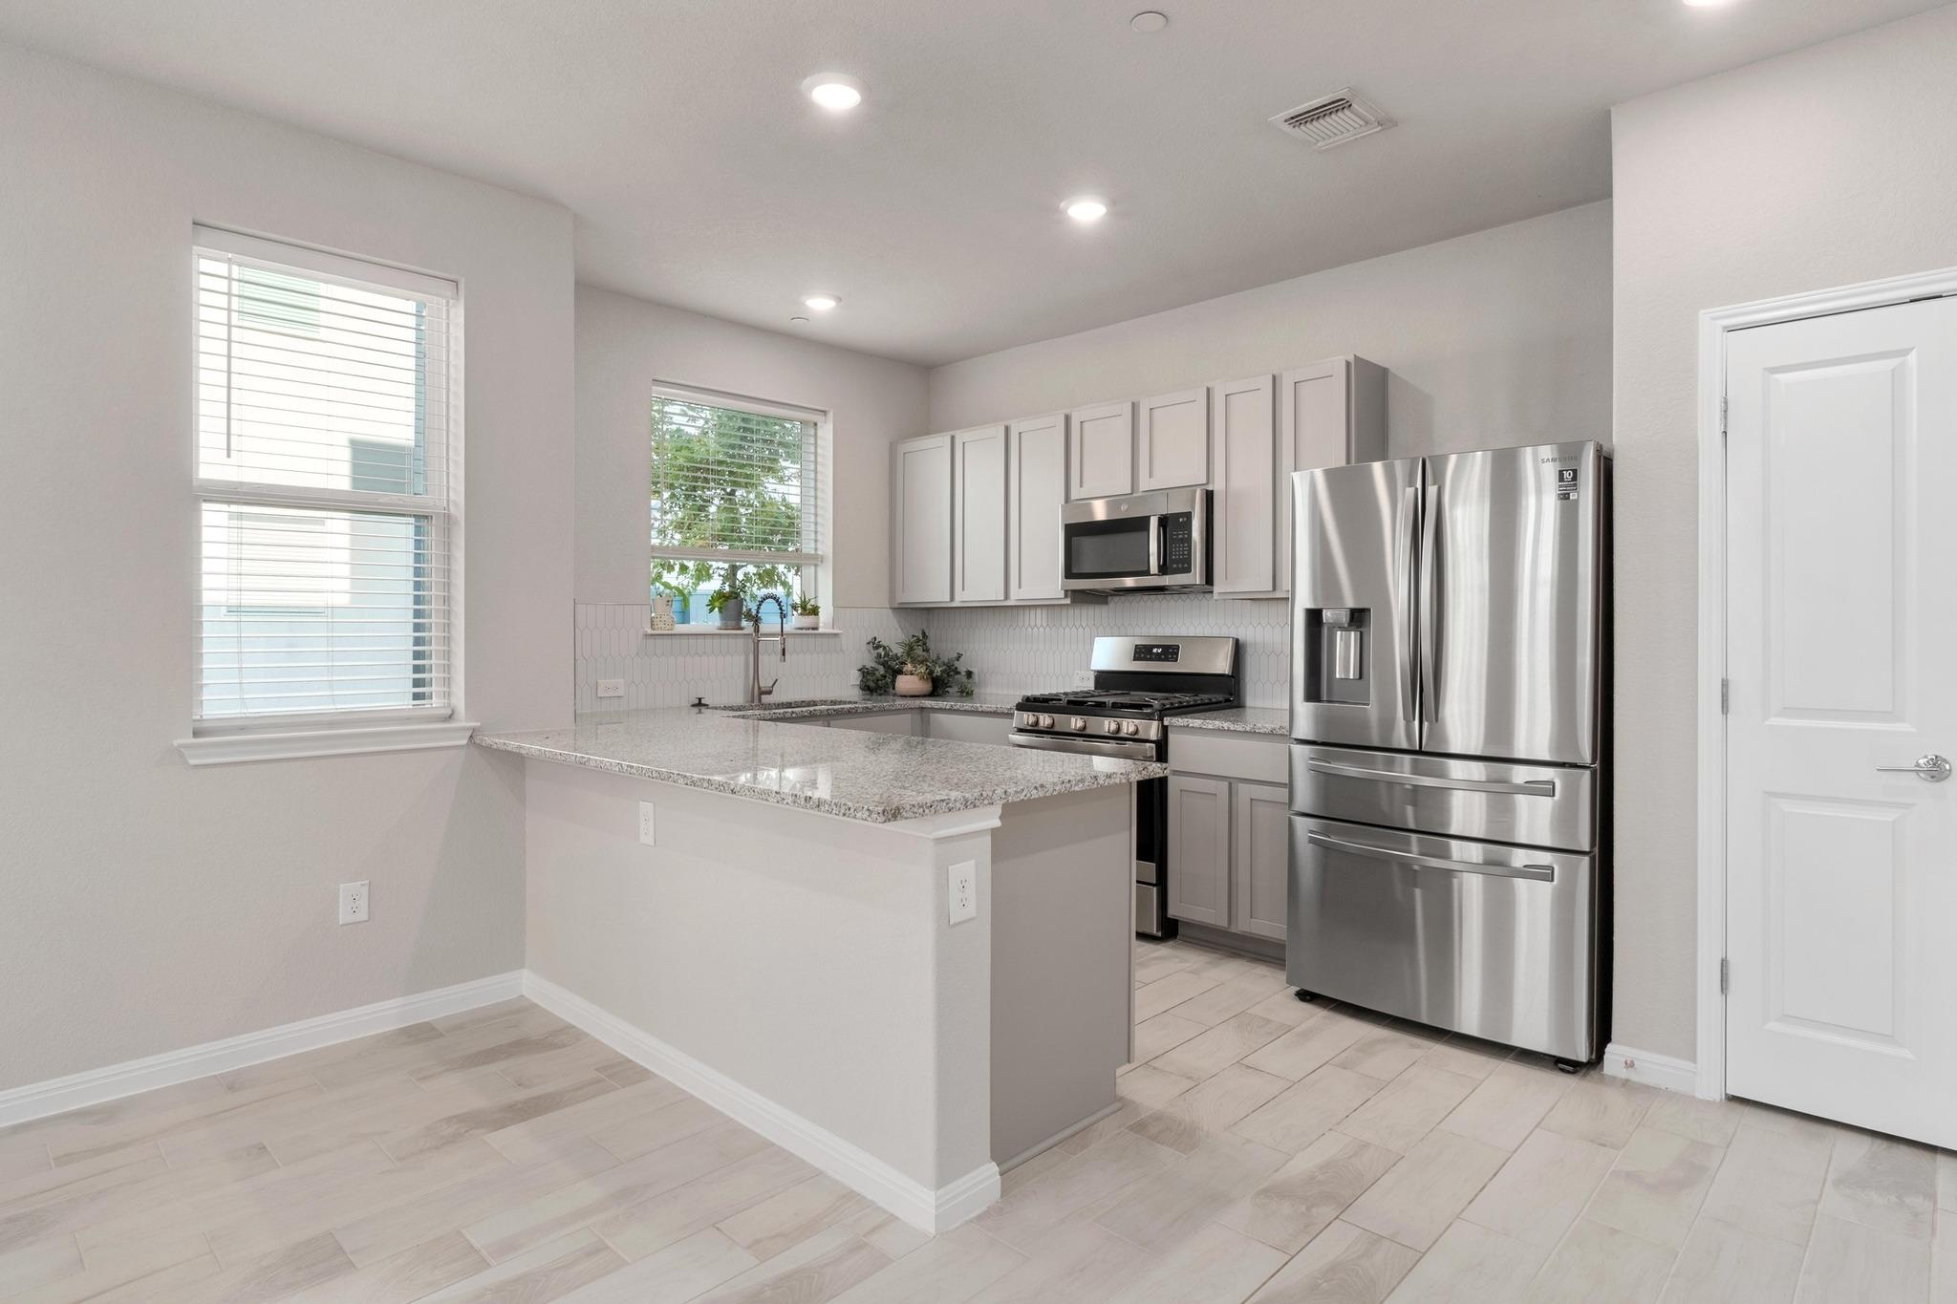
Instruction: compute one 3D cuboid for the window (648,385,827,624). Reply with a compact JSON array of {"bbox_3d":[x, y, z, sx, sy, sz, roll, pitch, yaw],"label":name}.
[{"bbox_3d":[-1.130,-0.651,4.981,0.100,1.120,1.006,1,1,44],"label":"window"}]

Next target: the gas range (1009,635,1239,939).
[{"bbox_3d":[0.636,0.566,4.450,0.757,1.217,0.670,1,1,44],"label":"gas range"}]

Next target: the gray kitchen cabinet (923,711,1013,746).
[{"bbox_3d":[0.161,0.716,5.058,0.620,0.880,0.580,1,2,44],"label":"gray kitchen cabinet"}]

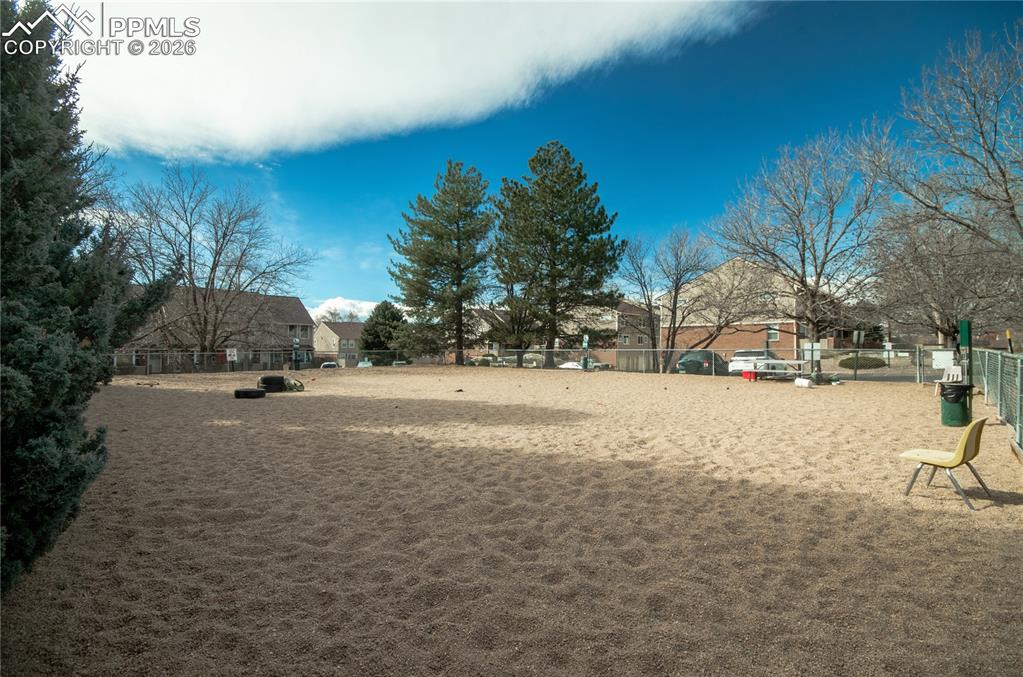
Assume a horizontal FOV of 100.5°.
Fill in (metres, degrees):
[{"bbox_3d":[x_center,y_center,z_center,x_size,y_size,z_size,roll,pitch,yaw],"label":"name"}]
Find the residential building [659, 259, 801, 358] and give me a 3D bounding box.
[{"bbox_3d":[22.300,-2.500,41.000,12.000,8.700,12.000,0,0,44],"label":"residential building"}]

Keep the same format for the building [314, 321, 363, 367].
[{"bbox_3d":[-34.000,0.900,90.000,11.000,9.000,16.000,0,0,35],"label":"building"}]

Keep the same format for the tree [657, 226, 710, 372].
[{"bbox_3d":[9.000,-2.000,22.500,3.100,7.700,3.100,0,0,0],"label":"tree"}]

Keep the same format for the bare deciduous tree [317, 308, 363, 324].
[{"bbox_3d":[-46.500,-1.300,115.000,11.000,13.500,11.000,0,0,0],"label":"bare deciduous tree"}]

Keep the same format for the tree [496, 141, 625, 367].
[{"bbox_3d":[3.600,-5.900,30.000,9.000,16.000,8.500,0,0,0],"label":"tree"}]

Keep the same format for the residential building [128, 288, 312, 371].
[{"bbox_3d":[-30.300,-0.600,43.800,11.000,8.200,16.500,0,0,44],"label":"residential building"}]

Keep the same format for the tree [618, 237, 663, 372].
[{"bbox_3d":[6.850,-1.800,22.500,2.500,7.300,2.600,0,0,0],"label":"tree"}]

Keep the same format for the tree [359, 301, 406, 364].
[{"bbox_3d":[-17.000,-0.500,56.000,6.300,8.800,6.300,0,0,0],"label":"tree"}]

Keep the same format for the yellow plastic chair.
[{"bbox_3d":[4.110,1.120,4.030,0.500,0.760,0.560,0,0,-33],"label":"yellow plastic chair"}]

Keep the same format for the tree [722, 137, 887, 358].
[{"bbox_3d":[9.950,-2.800,14.900,5.800,8.800,5.800,0,0,0],"label":"tree"}]

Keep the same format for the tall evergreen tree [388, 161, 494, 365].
[{"bbox_3d":[-5.200,-5.700,32.000,7.900,15.500,7.900,0,0,0],"label":"tall evergreen tree"}]

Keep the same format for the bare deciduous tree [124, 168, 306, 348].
[{"bbox_3d":[-20.100,-4.700,29.000,11.500,14.200,11.000,0,0,0],"label":"bare deciduous tree"}]

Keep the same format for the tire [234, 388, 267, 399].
[{"bbox_3d":[-6.800,1.425,11.100,0.680,0.200,0.680,0,0,0],"label":"tire"}]

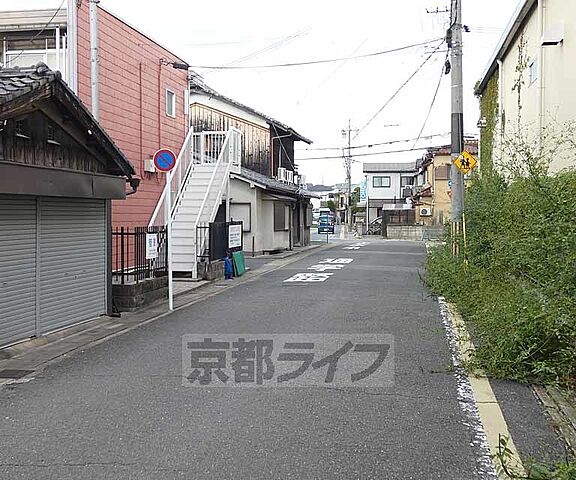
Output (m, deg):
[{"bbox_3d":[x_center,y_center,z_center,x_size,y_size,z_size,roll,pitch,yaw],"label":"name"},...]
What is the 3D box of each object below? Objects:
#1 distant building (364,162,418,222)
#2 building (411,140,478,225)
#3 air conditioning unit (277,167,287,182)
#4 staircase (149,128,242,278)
[{"bbox_3d":[9.424,-3.665,54.167,5.600,6.100,6.500,0,2,9],"label":"distant building"},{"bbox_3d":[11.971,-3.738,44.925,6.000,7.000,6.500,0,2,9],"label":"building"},{"bbox_3d":[-0.240,-2.701,25.800,0.300,0.560,0.780,0,2,11],"label":"air conditioning unit"},{"bbox_3d":[-2.352,-1.169,17.029,1.150,4.010,4.290,0,2,11],"label":"staircase"}]

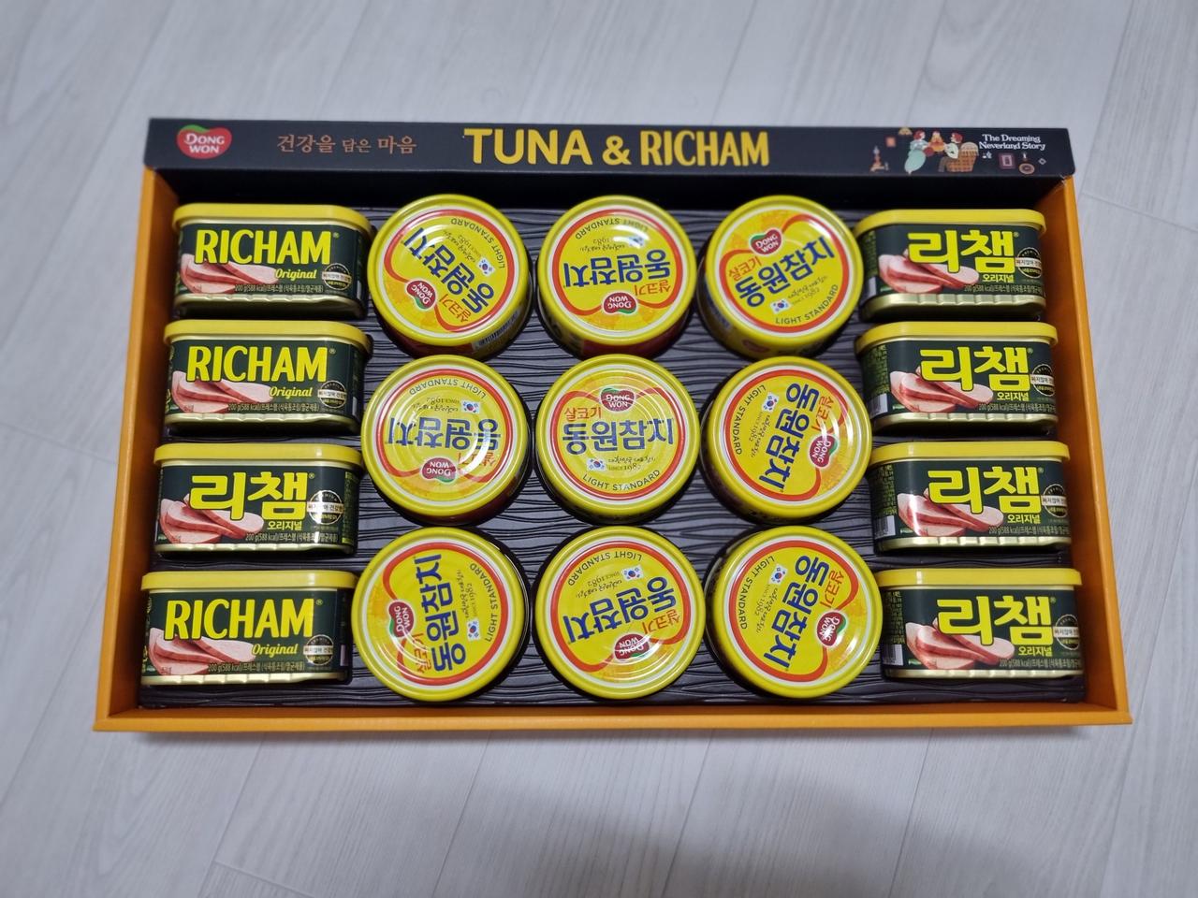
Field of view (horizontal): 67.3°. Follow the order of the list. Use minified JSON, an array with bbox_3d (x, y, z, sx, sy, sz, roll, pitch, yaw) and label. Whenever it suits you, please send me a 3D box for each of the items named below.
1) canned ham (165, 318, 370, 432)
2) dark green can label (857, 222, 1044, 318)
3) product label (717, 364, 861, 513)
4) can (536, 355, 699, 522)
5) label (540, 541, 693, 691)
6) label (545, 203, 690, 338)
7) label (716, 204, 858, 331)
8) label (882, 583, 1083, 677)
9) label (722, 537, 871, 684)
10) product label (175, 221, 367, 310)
[{"bbox_3d":[-0.181,-0.036,0.493,0.102,0.056,0.053,0,81,-1],"label":"canned ham"},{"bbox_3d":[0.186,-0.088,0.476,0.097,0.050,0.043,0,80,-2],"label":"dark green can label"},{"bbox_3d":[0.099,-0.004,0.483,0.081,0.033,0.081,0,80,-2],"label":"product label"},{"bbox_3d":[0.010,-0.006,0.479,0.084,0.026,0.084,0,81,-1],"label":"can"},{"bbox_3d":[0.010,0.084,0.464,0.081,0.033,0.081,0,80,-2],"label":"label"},{"bbox_3d":[0.010,-0.096,0.487,0.076,0.009,0.076,-12,81,-3],"label":"label"},{"bbox_3d":[0.100,-0.096,0.488,0.076,0.009,0.076,-19,81,-4],"label":"label"},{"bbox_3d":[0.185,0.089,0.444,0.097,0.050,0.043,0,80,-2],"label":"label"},{"bbox_3d":[0.101,0.082,0.459,0.076,0.009,0.076,21,81,2],"label":"label"},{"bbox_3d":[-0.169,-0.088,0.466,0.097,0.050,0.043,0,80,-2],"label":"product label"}]

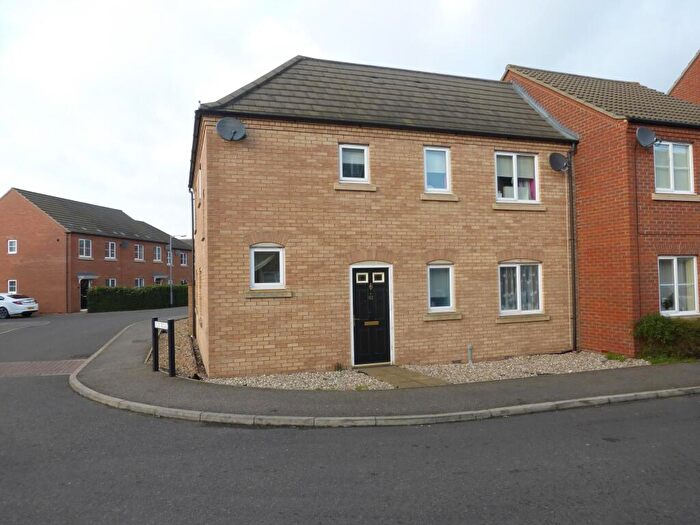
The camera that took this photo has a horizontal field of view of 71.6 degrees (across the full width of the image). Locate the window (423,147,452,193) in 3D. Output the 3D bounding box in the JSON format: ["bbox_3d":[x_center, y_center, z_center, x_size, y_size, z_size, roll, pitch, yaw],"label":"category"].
[{"bbox_3d":[1.897,-1.992,10.548,0.630,0.978,0.080,-1,-1,-18],"label":"window"}]

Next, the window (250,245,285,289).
[{"bbox_3d":[-1.580,0.108,9.338,0.659,0.810,0.080,-1,-1,-18],"label":"window"}]

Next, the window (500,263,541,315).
[{"bbox_3d":[3.916,0.621,11.142,1.160,1.149,0.080,-1,-1,-18],"label":"window"}]

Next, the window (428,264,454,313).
[{"bbox_3d":[1.959,0.564,10.496,0.635,1.017,0.080,-1,-1,-18],"label":"window"}]

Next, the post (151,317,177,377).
[{"bbox_3d":[-3.630,1.636,9.445,0.120,1.060,0.839,0,-2,-45],"label":"post"}]

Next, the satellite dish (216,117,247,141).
[{"bbox_3d":[-2.166,-2.440,8.869,0.530,0.440,0.320,0,-1,-28],"label":"satellite dish"}]

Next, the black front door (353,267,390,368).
[{"bbox_3d":[0.448,1.106,9.985,0.828,1.984,0.070,-1,-1,-18],"label":"black front door"}]

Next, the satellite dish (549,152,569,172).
[{"bbox_3d":[4.799,-2.301,11.169,0.500,0.430,0.320,0,-1,-28],"label":"satellite dish"}]

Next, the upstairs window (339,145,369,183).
[{"bbox_3d":[0.077,-2.011,9.947,0.637,0.791,0.080,-1,-1,-18],"label":"upstairs window"}]

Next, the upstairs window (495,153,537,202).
[{"bbox_3d":[3.865,-1.928,11.197,1.160,1.131,0.080,-1,-1,-18],"label":"upstairs window"}]

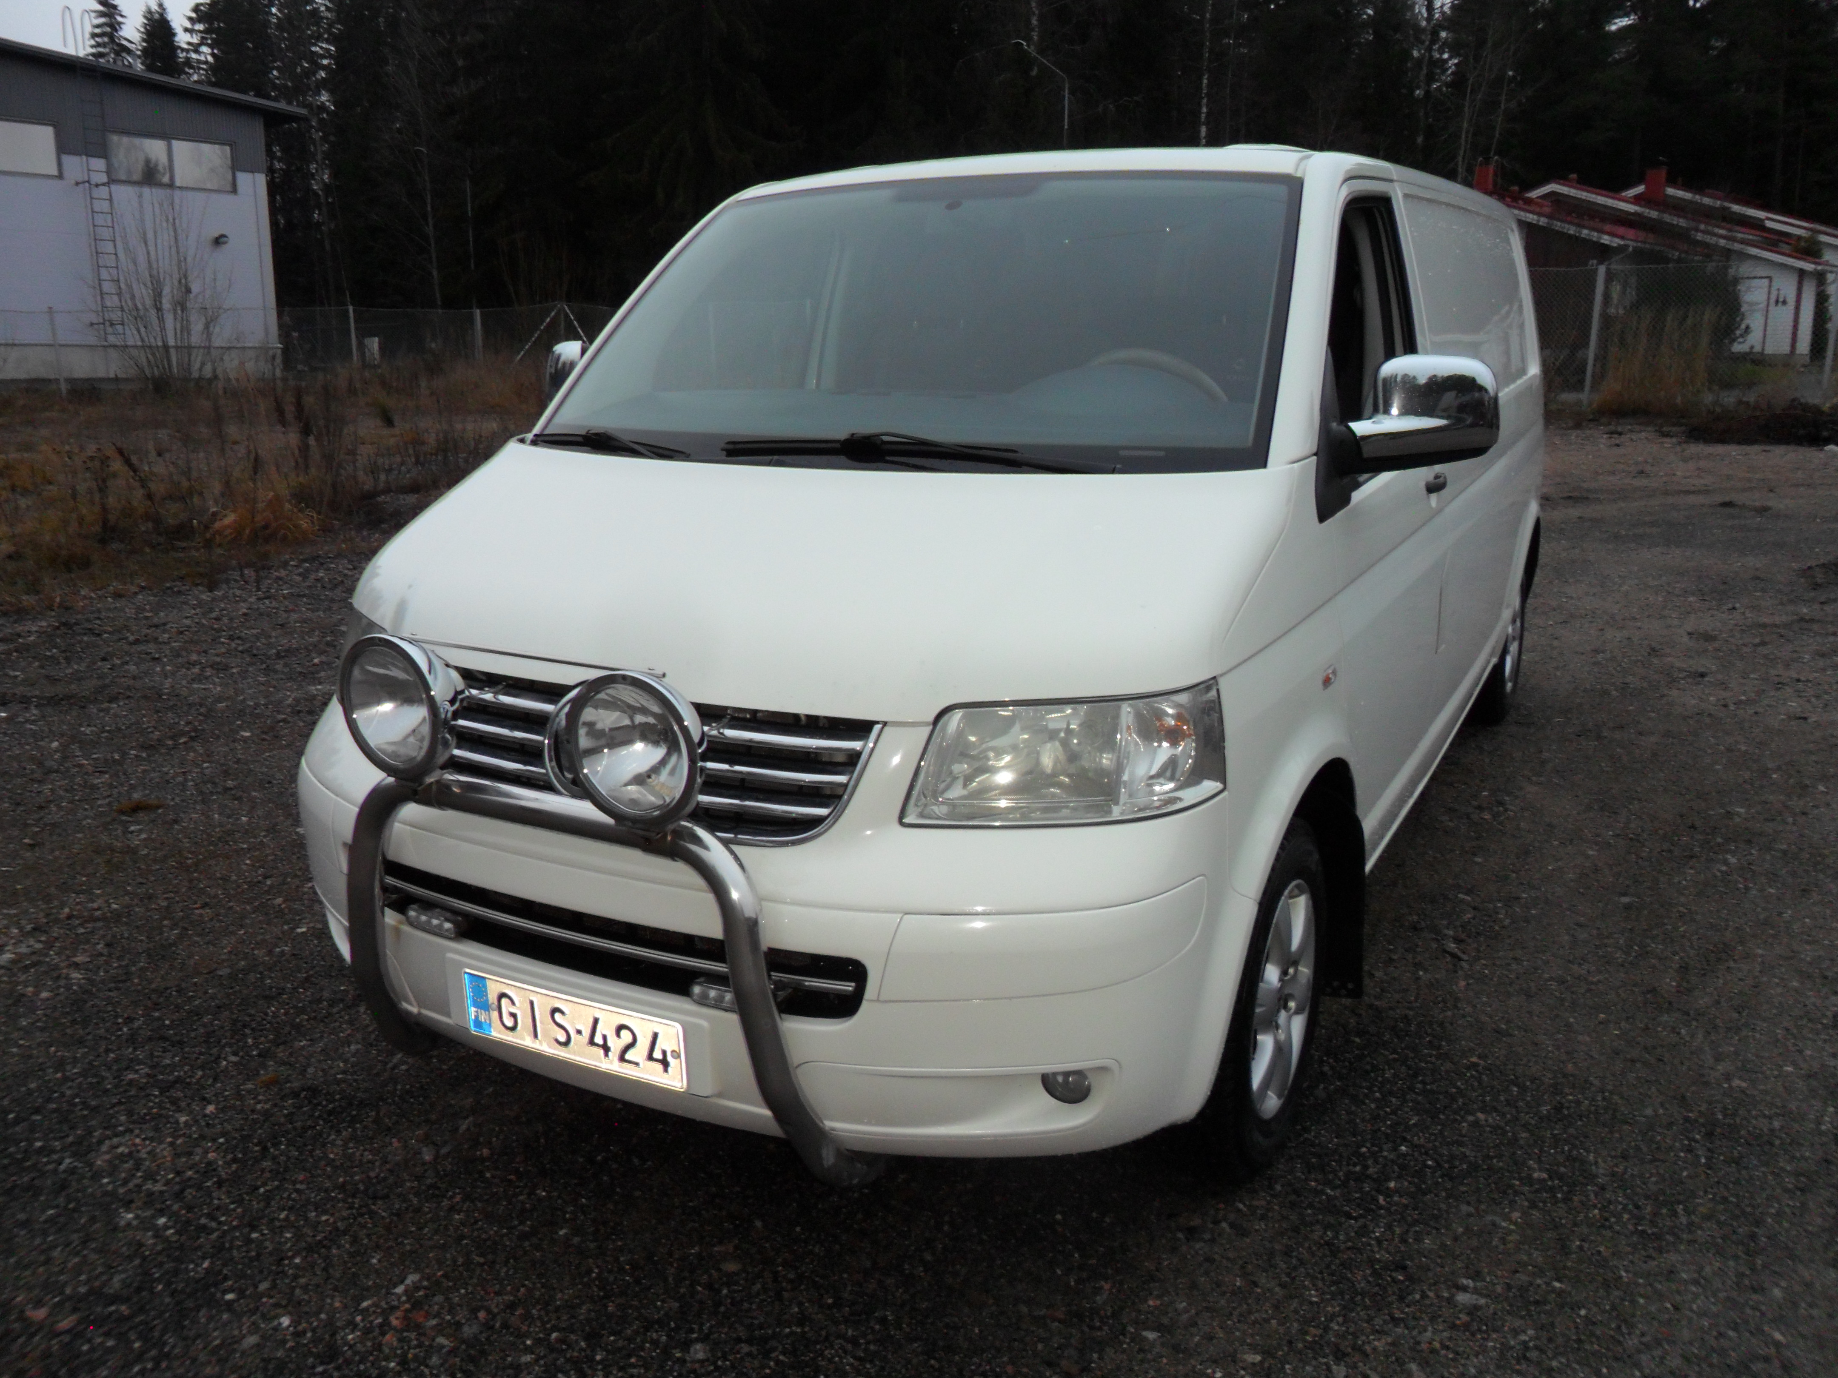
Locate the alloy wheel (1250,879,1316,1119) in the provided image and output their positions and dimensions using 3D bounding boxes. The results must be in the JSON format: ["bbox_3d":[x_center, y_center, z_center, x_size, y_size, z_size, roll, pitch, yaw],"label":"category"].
[{"bbox_3d":[0.599,0.560,2.678,0.180,0.445,0.445,7,16,28],"label":"alloy wheel"}]

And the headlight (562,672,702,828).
[{"bbox_3d":[-0.356,0.068,1.995,0.222,0.222,0.125,7,16,28],"label":"headlight"}]

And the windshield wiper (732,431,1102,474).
[{"bbox_3d":[-0.032,-0.424,2.609,0.780,0.060,0.075,6,16,26],"label":"windshield wiper"}]

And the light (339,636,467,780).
[{"bbox_3d":[-0.773,0.015,2.214,0.222,0.222,0.125,7,16,28],"label":"light"}]

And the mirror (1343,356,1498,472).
[{"bbox_3d":[0.896,-0.487,2.543,0.245,0.200,0.150,7,16,28],"label":"mirror"}]

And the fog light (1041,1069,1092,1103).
[{"bbox_3d":[0.228,0.580,2.155,0.090,0.085,0.060,5,15,20],"label":"fog light"}]

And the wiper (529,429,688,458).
[{"bbox_3d":[-0.639,-0.511,2.979,0.570,0.055,0.070,12,19,41],"label":"wiper"}]

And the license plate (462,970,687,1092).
[{"bbox_3d":[-0.547,0.534,2.256,0.442,0.118,0.012,6,17,28],"label":"license plate"}]

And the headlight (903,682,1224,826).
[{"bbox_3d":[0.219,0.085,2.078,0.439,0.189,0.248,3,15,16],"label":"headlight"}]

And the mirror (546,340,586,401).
[{"bbox_3d":[-0.833,-0.739,3.539,0.180,0.235,0.130,7,16,28],"label":"mirror"}]

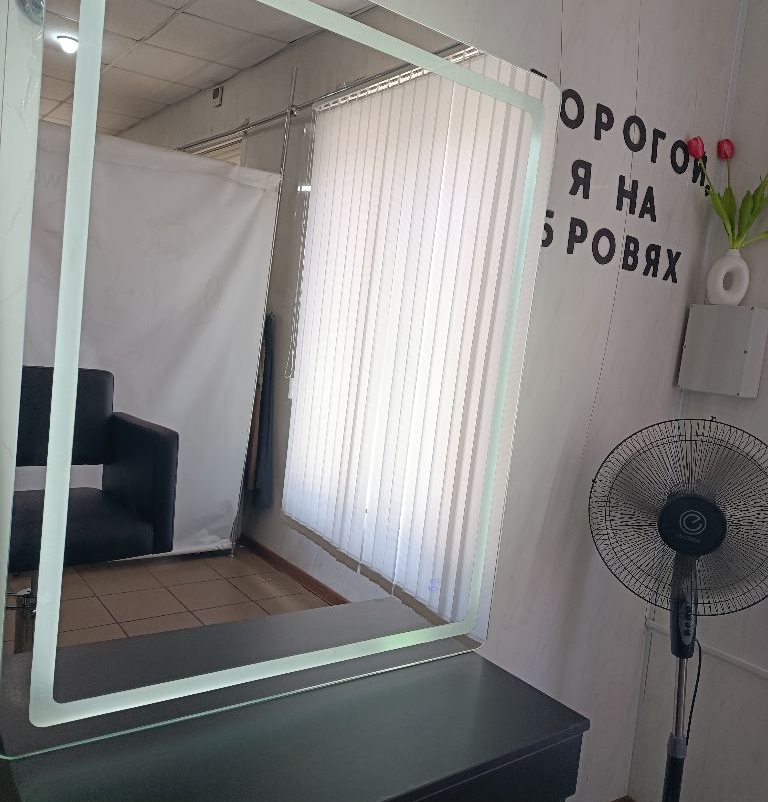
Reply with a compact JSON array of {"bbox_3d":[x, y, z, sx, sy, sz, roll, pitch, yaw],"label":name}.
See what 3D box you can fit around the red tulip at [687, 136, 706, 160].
[{"bbox_3d":[0.767,-0.621,1.742,0.039,0.057,0.039,-11,12,27],"label":"red tulip"}]

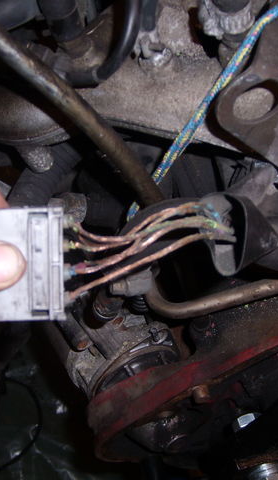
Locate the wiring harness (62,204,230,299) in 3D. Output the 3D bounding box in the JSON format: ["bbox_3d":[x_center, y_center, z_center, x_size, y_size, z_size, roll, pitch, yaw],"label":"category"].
[{"bbox_3d":[0.005,0.004,0.285,0.076,0.040,0.032,-7,0,-8],"label":"wiring harness"}]

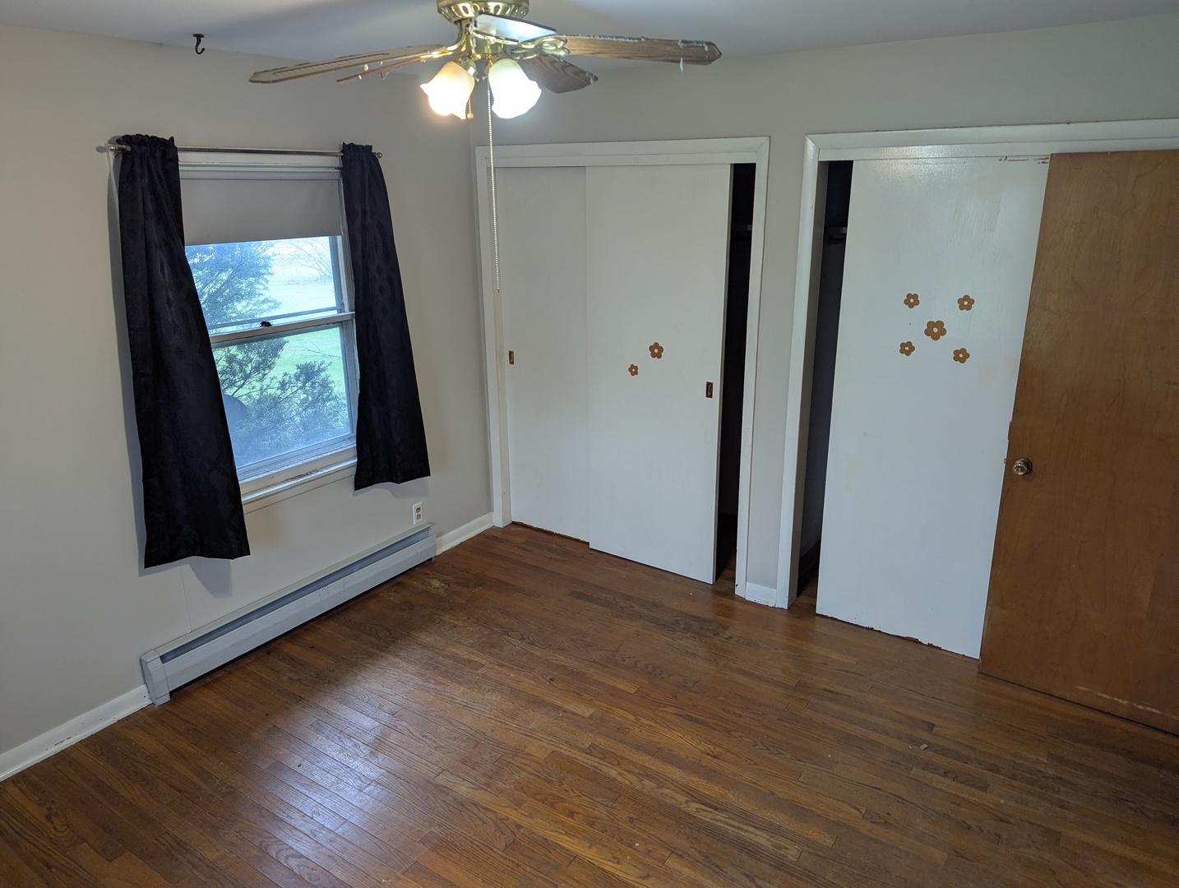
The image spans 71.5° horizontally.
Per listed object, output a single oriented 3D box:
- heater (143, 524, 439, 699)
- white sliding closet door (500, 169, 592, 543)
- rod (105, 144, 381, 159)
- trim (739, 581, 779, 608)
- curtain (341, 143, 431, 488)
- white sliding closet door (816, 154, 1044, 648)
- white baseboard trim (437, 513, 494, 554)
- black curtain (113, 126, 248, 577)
[{"bbox_3d":[-1.303,0.742,3.874,0.075,0.197,1.568,11,21,33],"label":"heater"},{"bbox_3d":[-0.177,-0.442,4.474,0.750,2.033,0.038,11,21,33],"label":"white sliding closet door"},{"bbox_3d":[-1.300,-1.165,3.270,0.032,0.030,1.219,11,21,33],"label":"rod"},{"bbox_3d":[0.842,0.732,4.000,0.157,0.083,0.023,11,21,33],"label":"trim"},{"bbox_3d":[-0.982,-0.562,3.877,0.110,1.620,0.445,11,21,33],"label":"curtain"},{"bbox_3d":[1.385,-0.109,3.384,0.754,2.032,0.038,11,21,33],"label":"white sliding closet door"},{"bbox_3d":[-0.720,0.520,4.731,0.019,0.083,0.510,11,21,33],"label":"white baseboard trim"},{"bbox_3d":[-1.568,-0.291,3.055,0.130,1.620,0.395,11,21,33],"label":"black curtain"}]

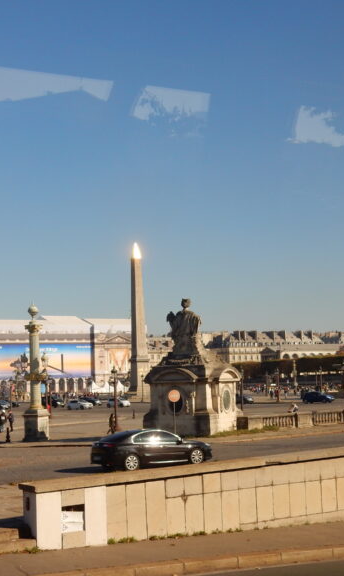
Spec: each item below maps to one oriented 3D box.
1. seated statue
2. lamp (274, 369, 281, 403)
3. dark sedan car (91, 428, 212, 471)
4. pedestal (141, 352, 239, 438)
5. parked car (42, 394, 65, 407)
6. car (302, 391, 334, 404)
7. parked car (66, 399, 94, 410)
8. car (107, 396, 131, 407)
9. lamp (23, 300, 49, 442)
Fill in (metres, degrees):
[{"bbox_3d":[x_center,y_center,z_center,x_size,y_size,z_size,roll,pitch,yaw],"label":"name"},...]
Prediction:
[{"bbox_3d":[0.786,2.622,63.009,1.950,3.784,1.950,-5,-6,27],"label":"seated statue"},{"bbox_3d":[17.333,15.943,156.000,0.780,5.500,0.780,-2,-6,0],"label":"lamp"},{"bbox_3d":[-0.774,6.125,36.000,4.800,1.460,1.840,1,-7,-29],"label":"dark sedan car"},{"bbox_3d":[1.289,6.914,62.379,4.500,5.212,4.500,-5,-6,27],"label":"pedestal"},{"bbox_3d":[-17.936,16.790,142.000,4.500,1.700,1.850,-8,-8,44],"label":"parked car"},{"bbox_3d":[18.784,14.081,122.139,4.050,1.530,1.770,-5,-6,25],"label":"car"},{"bbox_3d":[-12.971,16.538,135.074,1.770,1.500,4.100,4,-8,-45],"label":"parked car"},{"bbox_3d":[-7.946,17.247,144.030,1.750,1.500,4.000,4,-8,-45],"label":"car"},{"bbox_3d":[-8.370,5.212,58.500,1.250,8.300,1.250,-6,-7,38],"label":"lamp"}]

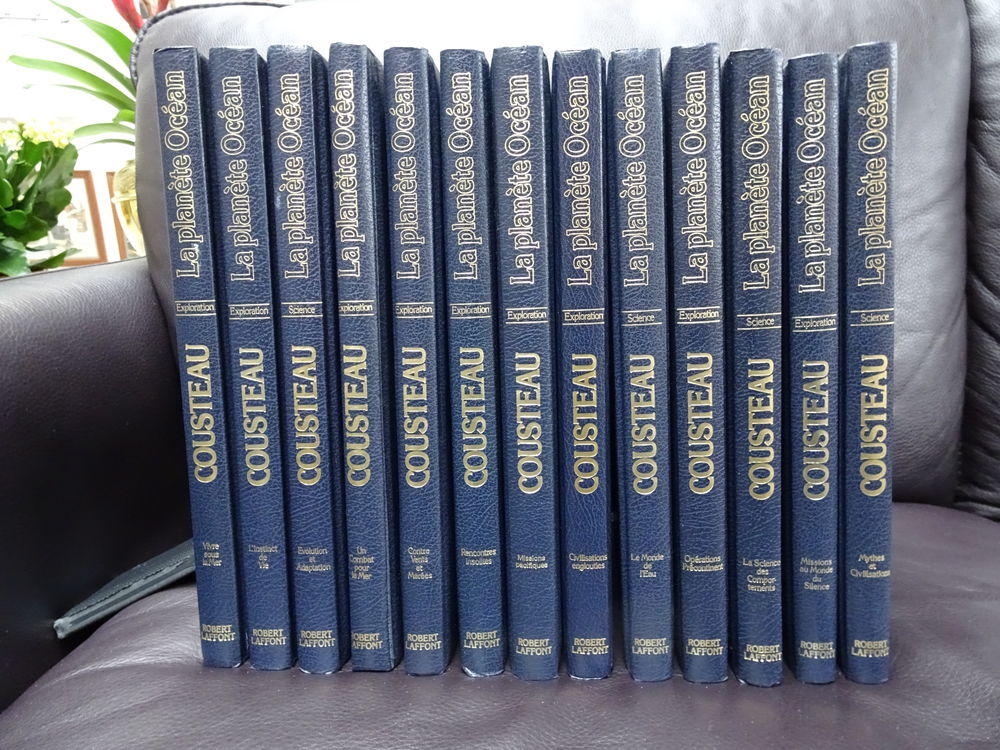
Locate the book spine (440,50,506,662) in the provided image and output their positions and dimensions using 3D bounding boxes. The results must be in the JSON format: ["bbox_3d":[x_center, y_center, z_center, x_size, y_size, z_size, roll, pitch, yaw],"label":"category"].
[{"bbox_3d":[-0.009,-0.010,0.420,0.022,0.285,0.215,-1,7,2],"label":"book spine"}]

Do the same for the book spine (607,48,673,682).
[{"bbox_3d":[0.068,-0.009,0.418,0.022,0.285,0.215,-2,7,2],"label":"book spine"}]

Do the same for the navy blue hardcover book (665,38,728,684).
[{"bbox_3d":[0.093,-0.010,0.417,0.022,0.285,0.215,-3,6,2],"label":"navy blue hardcover book"}]

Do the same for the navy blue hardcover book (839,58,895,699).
[{"bbox_3d":[0.167,-0.010,0.415,0.022,0.285,0.215,-3,6,2],"label":"navy blue hardcover book"}]

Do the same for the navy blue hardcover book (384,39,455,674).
[{"bbox_3d":[-0.034,-0.011,0.421,0.022,0.285,0.215,-1,7,2],"label":"navy blue hardcover book"}]

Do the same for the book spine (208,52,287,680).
[{"bbox_3d":[-0.110,-0.012,0.423,0.022,0.285,0.215,-1,7,2],"label":"book spine"}]

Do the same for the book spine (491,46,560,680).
[{"bbox_3d":[0.015,-0.010,0.419,0.022,0.285,0.215,-1,6,2],"label":"book spine"}]

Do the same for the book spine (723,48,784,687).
[{"bbox_3d":[0.118,-0.008,0.417,0.022,0.285,0.215,-2,6,2],"label":"book spine"}]

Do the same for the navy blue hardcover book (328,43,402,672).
[{"bbox_3d":[-0.059,-0.013,0.421,0.022,0.285,0.215,0,6,2],"label":"navy blue hardcover book"}]

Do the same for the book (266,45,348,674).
[{"bbox_3d":[-0.085,-0.012,0.421,0.022,0.285,0.215,0,6,2],"label":"book"}]

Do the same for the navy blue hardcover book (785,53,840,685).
[{"bbox_3d":[0.144,-0.007,0.418,0.022,0.285,0.215,-3,7,2],"label":"navy blue hardcover book"}]

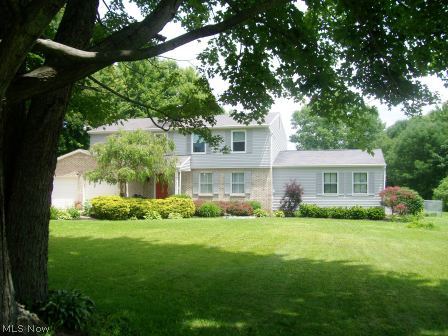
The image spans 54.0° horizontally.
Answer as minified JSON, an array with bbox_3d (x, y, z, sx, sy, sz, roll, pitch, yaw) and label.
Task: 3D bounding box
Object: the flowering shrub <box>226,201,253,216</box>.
[{"bbox_3d":[1.001,2.389,26.613,1.650,1.000,1.300,-1,-3,13],"label":"flowering shrub"}]

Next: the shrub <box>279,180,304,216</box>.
[{"bbox_3d":[4.004,1.785,26.043,1.500,2.150,1.400,-1,-3,13],"label":"shrub"}]

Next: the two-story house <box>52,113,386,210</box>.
[{"bbox_3d":[-0.138,-0.420,31.448,21.390,7.100,10.300,-1,-3,13],"label":"two-story house"}]

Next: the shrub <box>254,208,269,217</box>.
[{"bbox_3d":[2.276,2.614,26.602,0.850,0.550,0.800,-1,-3,13],"label":"shrub"}]

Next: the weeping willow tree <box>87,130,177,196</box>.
[{"bbox_3d":[-5.424,0.347,25.816,5.100,5.000,4.900,-1,-3,13],"label":"weeping willow tree"}]

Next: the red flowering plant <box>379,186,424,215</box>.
[{"bbox_3d":[10.166,1.964,25.133,2.600,1.700,2.400,-1,-3,13],"label":"red flowering plant"}]

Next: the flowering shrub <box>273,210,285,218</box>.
[{"bbox_3d":[3.245,2.614,26.101,0.700,0.500,0.650,-1,-3,13],"label":"flowering shrub"}]

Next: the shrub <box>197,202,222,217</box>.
[{"bbox_3d":[-0.880,2.414,26.612,1.500,0.950,1.300,-1,-3,13],"label":"shrub"}]

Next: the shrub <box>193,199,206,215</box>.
[{"bbox_3d":[-1.520,2.395,27.214,1.000,1.050,1.000,-1,-3,13],"label":"shrub"}]

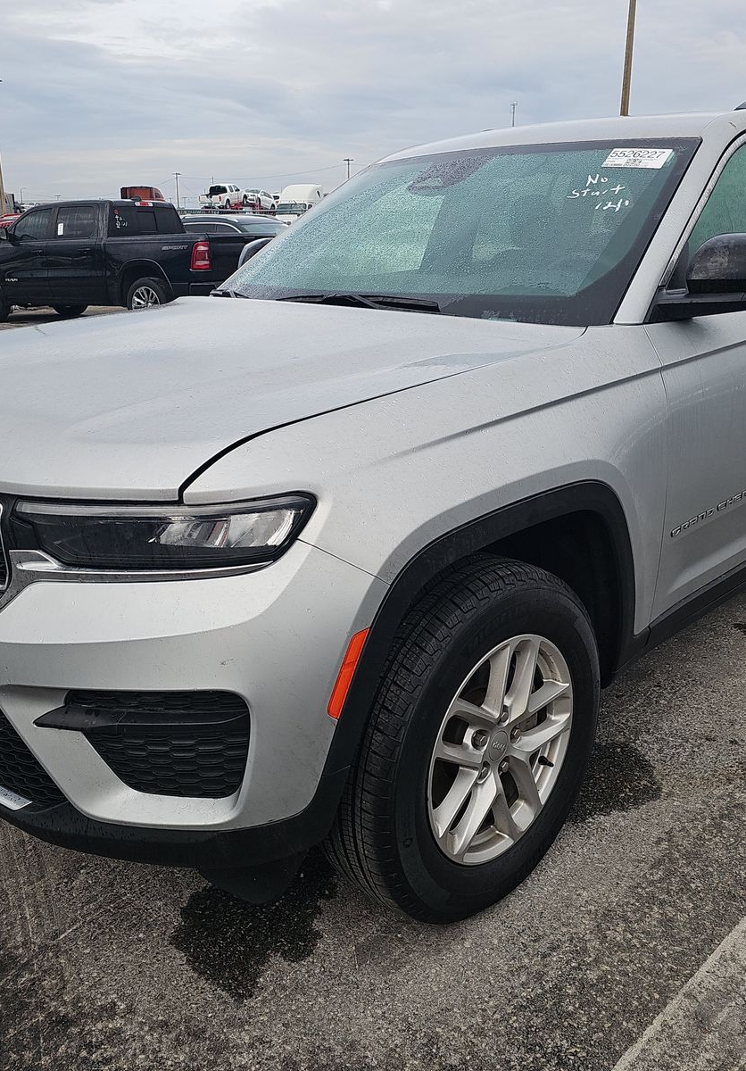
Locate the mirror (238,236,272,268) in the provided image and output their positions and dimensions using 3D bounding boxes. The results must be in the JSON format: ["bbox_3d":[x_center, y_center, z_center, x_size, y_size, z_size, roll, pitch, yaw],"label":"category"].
[{"bbox_3d":[-0.422,-1.006,3.592,0.200,0.210,0.275,-19,25,-42],"label":"mirror"}]

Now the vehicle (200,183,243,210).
[{"bbox_3d":[-12.000,-27.600,77.000,1.950,1.880,5.600,4,25,17],"label":"vehicle"}]

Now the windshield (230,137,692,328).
[{"bbox_3d":[0.182,-0.923,2.875,1.520,0.170,0.890,16,56,43],"label":"windshield"}]

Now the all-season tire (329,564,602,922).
[{"bbox_3d":[0.189,0.413,2.047,0.270,0.760,0.760,16,25,42],"label":"all-season tire"}]

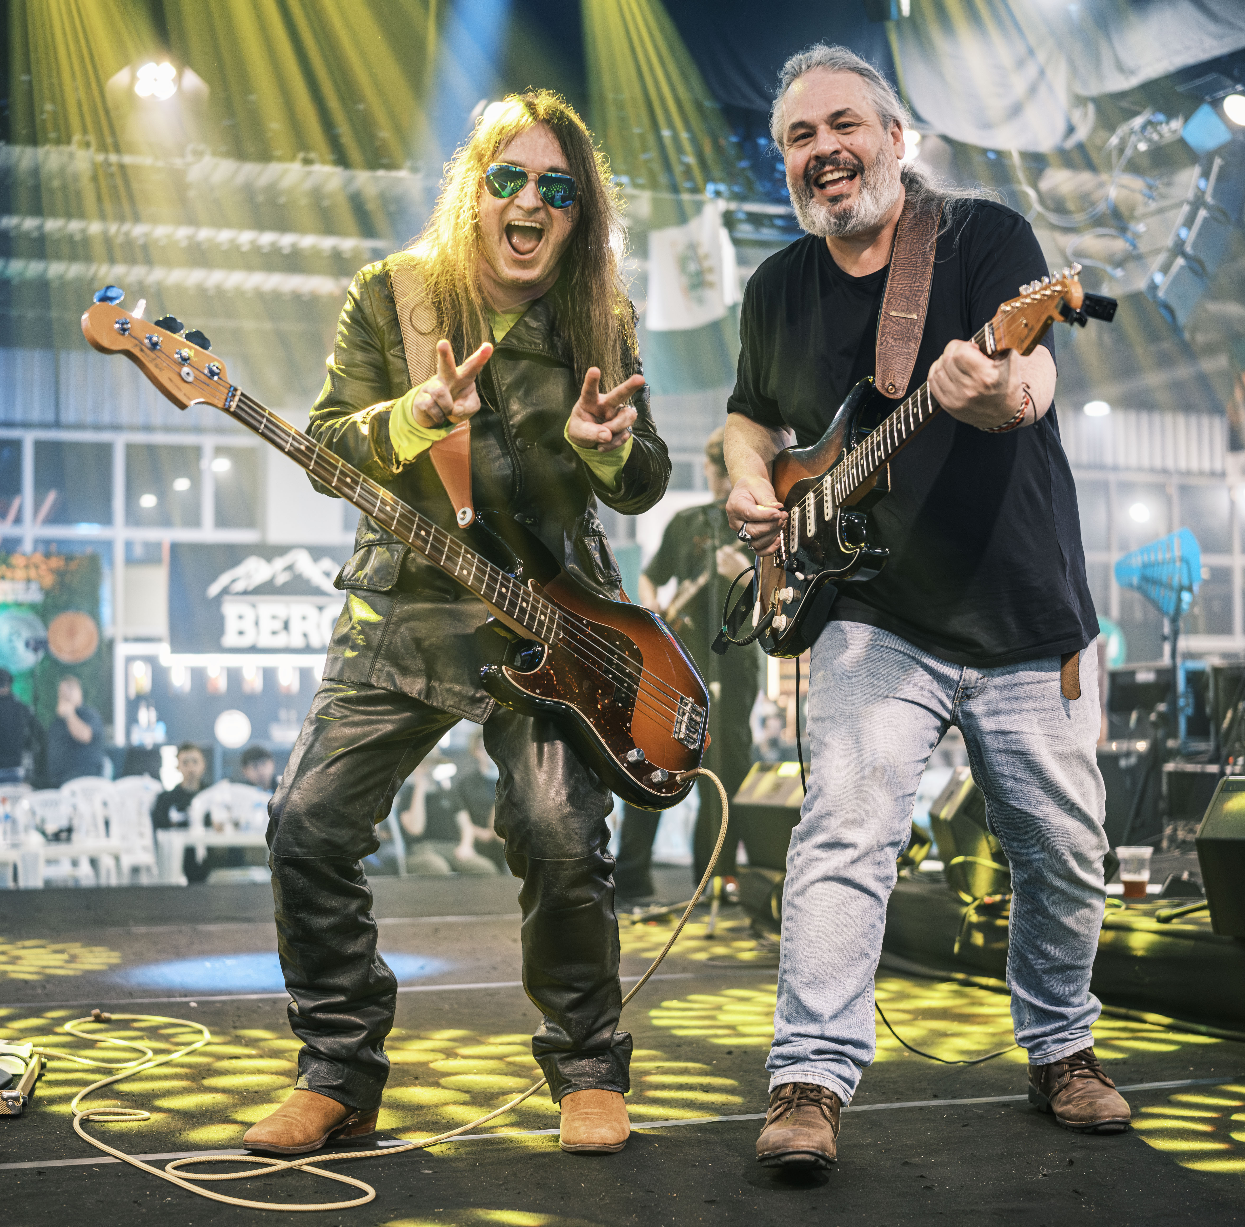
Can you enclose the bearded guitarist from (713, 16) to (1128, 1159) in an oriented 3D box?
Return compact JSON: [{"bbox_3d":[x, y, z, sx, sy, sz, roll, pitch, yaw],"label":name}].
[{"bbox_3d":[0.479,-0.034,3.352,0.660,1.760,0.620,-1,-3,14],"label":"bearded guitarist"}]

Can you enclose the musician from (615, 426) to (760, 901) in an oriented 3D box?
[{"bbox_3d":[0.250,0.197,7.839,0.620,1.800,0.480,-1,-3,7],"label":"musician"}]

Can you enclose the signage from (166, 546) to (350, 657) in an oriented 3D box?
[{"bbox_3d":[-3.060,-0.140,19.500,2.280,1.060,0.050,1,-4,-16],"label":"signage"}]

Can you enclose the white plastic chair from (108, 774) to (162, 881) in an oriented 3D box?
[{"bbox_3d":[-3.354,1.566,14.400,0.530,0.860,0.530,-1,-4,14],"label":"white plastic chair"}]

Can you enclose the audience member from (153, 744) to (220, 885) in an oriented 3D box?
[{"bbox_3d":[-2.595,1.352,12.500,0.500,1.180,0.750,0,-4,-9],"label":"audience member"}]

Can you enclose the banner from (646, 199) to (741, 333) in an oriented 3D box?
[{"bbox_3d":[0.323,-1.604,9.700,0.440,0.610,0.100,1,-3,-15],"label":"banner"}]

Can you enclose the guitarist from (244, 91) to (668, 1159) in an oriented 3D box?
[{"bbox_3d":[-0.250,0.008,3.330,0.700,1.680,0.600,0,-3,-3],"label":"guitarist"}]

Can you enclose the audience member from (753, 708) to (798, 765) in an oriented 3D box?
[{"bbox_3d":[1.681,1.787,23.000,0.500,1.600,0.400,0,-4,0],"label":"audience member"}]

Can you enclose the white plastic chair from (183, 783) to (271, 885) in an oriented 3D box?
[{"bbox_3d":[-2.135,1.361,11.576,0.560,0.860,0.560,0,-3,-9],"label":"white plastic chair"}]

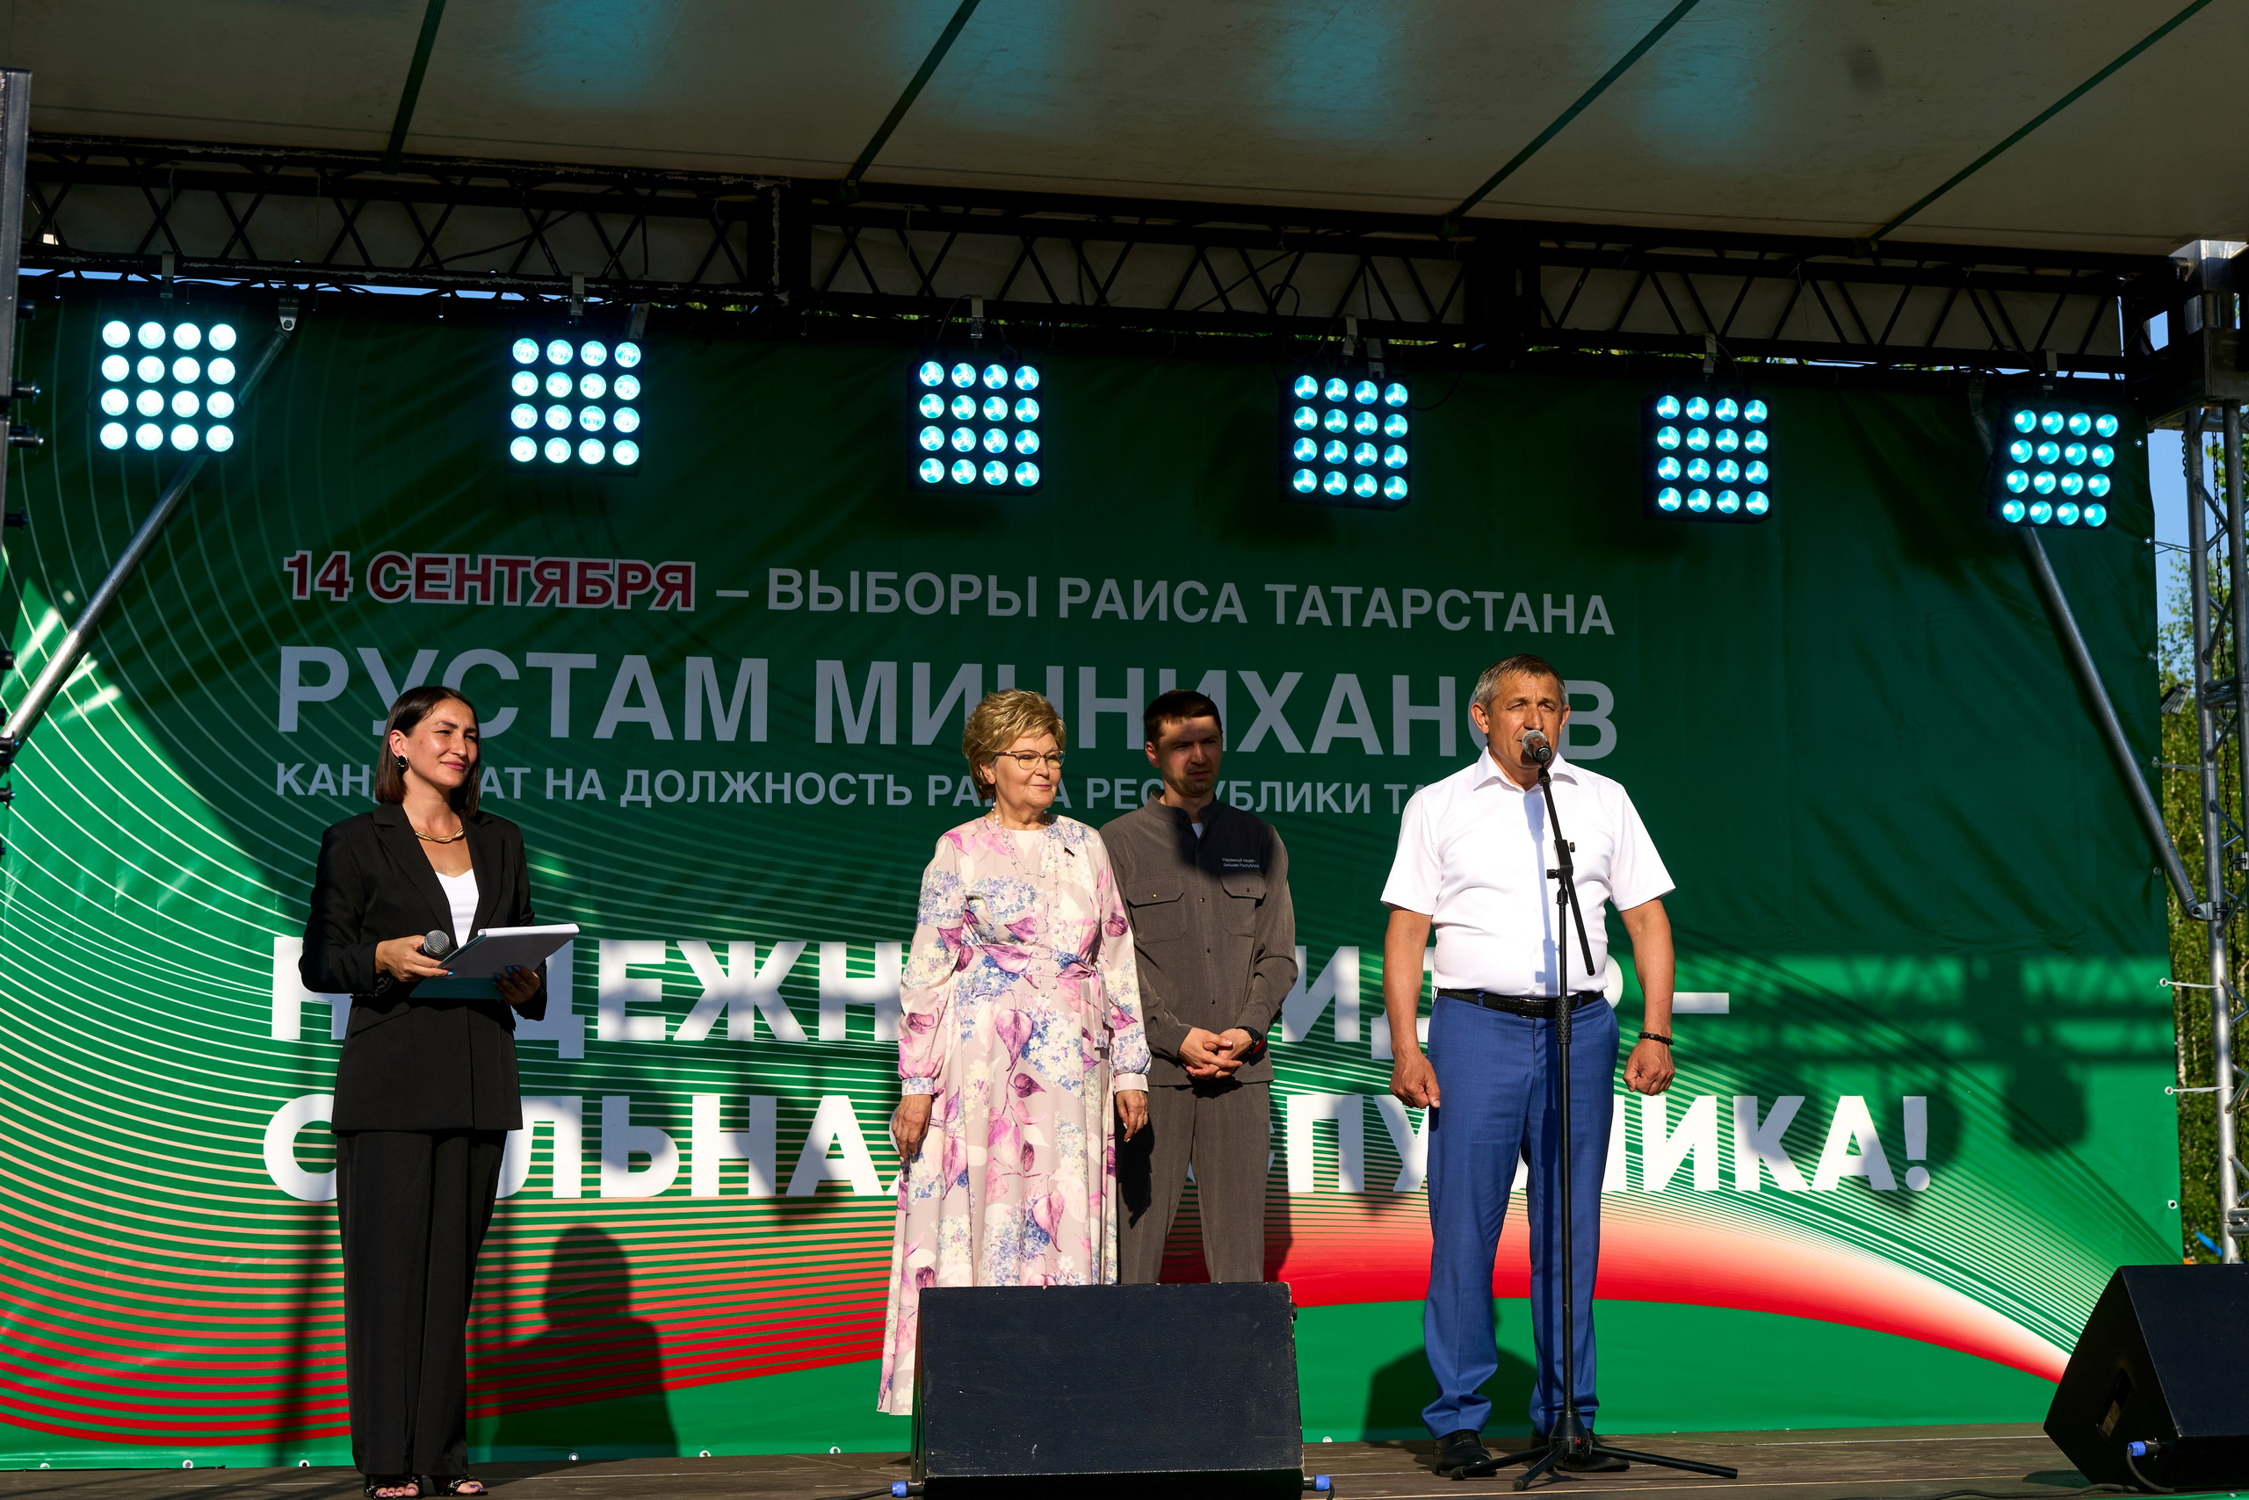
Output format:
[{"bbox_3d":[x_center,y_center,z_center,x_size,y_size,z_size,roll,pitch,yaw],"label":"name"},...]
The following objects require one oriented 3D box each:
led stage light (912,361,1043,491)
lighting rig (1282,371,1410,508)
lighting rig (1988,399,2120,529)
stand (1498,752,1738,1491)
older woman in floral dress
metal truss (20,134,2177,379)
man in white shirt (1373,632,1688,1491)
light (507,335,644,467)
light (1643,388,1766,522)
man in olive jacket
[{"bbox_3d":[-0.394,-0.848,9.094,0.338,0.338,0.145,1,-5,-12],"label":"led stage light"},{"bbox_3d":[0.595,-0.834,9.313,0.338,0.338,0.145,1,-3,-12],"label":"lighting rig"},{"bbox_3d":[2.626,-0.807,9.760,0.338,0.338,0.145,1,11,-12],"label":"lighting rig"},{"bbox_3d":[0.936,0.735,6.948,0.570,1.470,0.570,0,-7,0],"label":"stand"},{"bbox_3d":[-0.227,0.695,7.479,0.590,1.670,0.410,2,-7,-16],"label":"older woman in floral dress"},{"bbox_3d":[0.041,-1.297,9.400,6.000,0.350,0.350,1,-7,-12],"label":"metal truss"},{"bbox_3d":[0.854,0.659,7.404,0.620,1.750,0.340,1,-7,-6],"label":"man in white shirt"},{"bbox_3d":[-1.418,-0.883,8.869,0.338,0.338,0.145,1,-5,-12],"label":"light"},{"bbox_3d":[1.607,-0.804,9.535,0.338,0.338,0.145,1,-5,-12],"label":"light"},{"bbox_3d":[0.172,0.719,7.953,0.480,1.735,0.330,2,-7,-14],"label":"man in olive jacket"}]

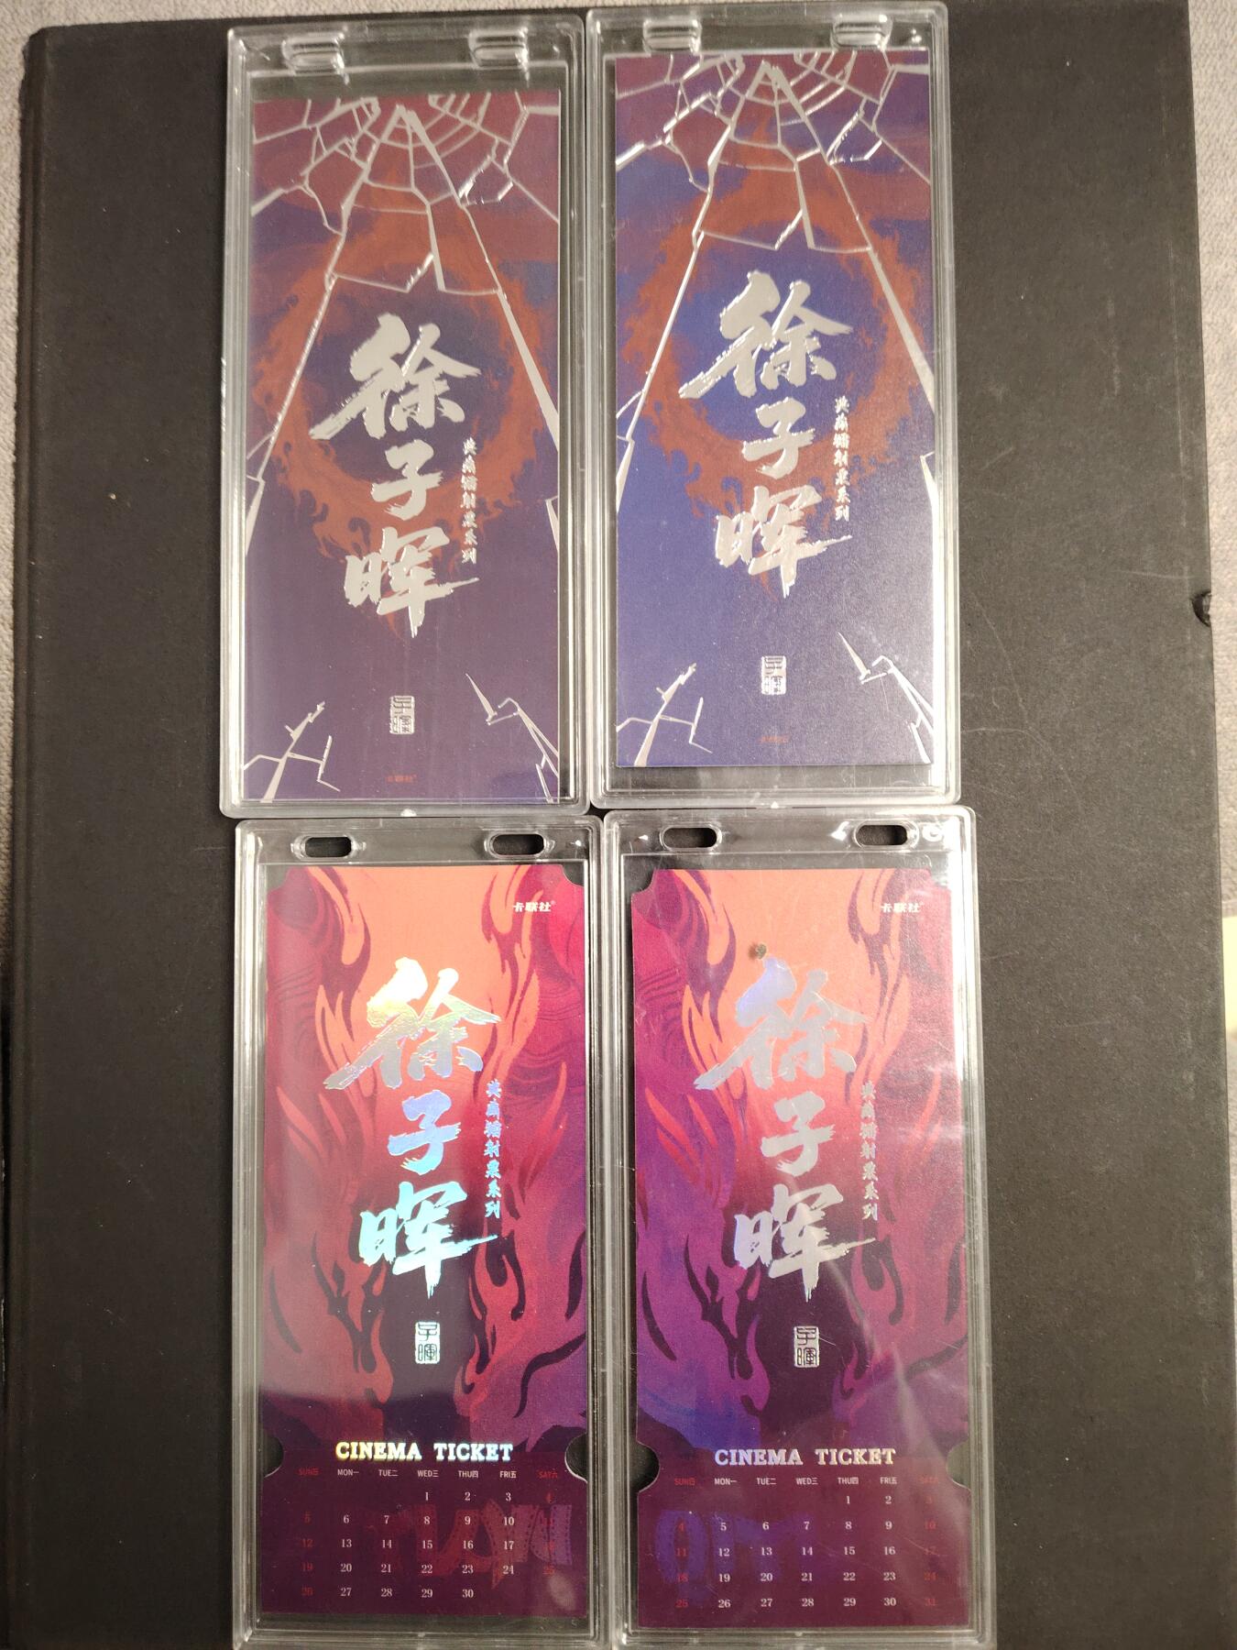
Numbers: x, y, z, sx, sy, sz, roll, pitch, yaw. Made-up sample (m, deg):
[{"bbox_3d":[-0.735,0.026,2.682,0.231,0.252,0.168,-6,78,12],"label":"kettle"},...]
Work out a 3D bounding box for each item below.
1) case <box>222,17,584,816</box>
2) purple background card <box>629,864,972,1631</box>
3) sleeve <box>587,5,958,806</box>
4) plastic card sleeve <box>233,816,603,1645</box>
[{"bbox_3d":[-0.041,-0.079,0.223,0.070,0.006,0.155,0,88,2],"label":"case"},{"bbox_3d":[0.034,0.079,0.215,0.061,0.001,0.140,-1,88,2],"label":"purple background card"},{"bbox_3d":[0.029,-0.081,0.222,0.070,0.006,0.155,0,88,2],"label":"sleeve"},{"bbox_3d":[-0.037,0.076,0.217,0.070,0.006,0.155,-1,88,2],"label":"plastic card sleeve"}]

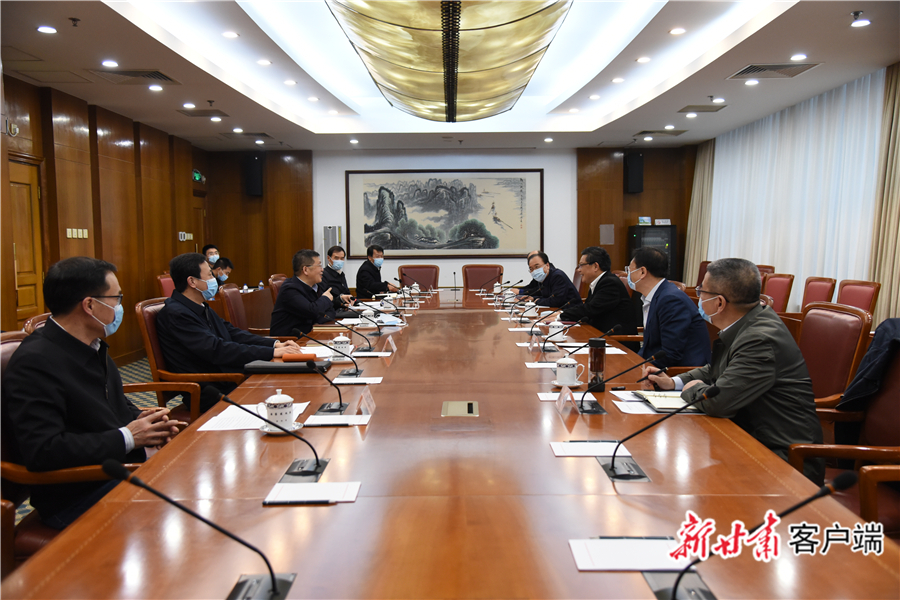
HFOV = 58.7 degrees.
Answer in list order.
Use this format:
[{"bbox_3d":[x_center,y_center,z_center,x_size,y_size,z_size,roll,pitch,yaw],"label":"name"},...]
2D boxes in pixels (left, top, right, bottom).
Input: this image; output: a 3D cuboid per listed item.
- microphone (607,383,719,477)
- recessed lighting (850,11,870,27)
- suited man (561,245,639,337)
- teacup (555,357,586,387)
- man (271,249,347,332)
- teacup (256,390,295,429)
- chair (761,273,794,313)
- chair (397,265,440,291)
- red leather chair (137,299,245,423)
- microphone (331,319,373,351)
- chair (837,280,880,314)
[{"bbox_3d":[0.555,0.334,2.071,0.285,0.218,0.080,0,4,0],"label":"microphone"},{"bbox_3d":[2.817,-1.901,5.487,0.140,0.050,0.140,-1,4,0],"label":"recessed lighting"},{"bbox_3d":[1.111,0.251,6.215,0.660,1.330,0.540,-1,4,0],"label":"suited man"},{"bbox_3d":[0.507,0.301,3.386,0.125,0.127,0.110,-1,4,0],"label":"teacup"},{"bbox_3d":[-1.044,0.281,6.129,0.610,1.325,0.540,-1,4,0],"label":"man"},{"bbox_3d":[-0.550,0.348,2.545,0.118,0.129,0.090,0,4,0],"label":"teacup"},{"bbox_3d":[2.845,0.285,7.601,0.610,1.040,0.600,-1,4,0],"label":"chair"},{"bbox_3d":[-0.431,0.046,11.329,0.600,1.060,0.640,0,4,0],"label":"chair"},{"bbox_3d":[-1.316,0.514,4.446,0.620,1.065,0.620,0,4,0],"label":"red leather chair"},{"bbox_3d":[-0.588,0.186,4.592,0.303,0.215,0.210,-1,4,0],"label":"microphone"},{"bbox_3d":[2.807,0.393,6.065,0.610,1.035,0.600,-1,4,0],"label":"chair"}]

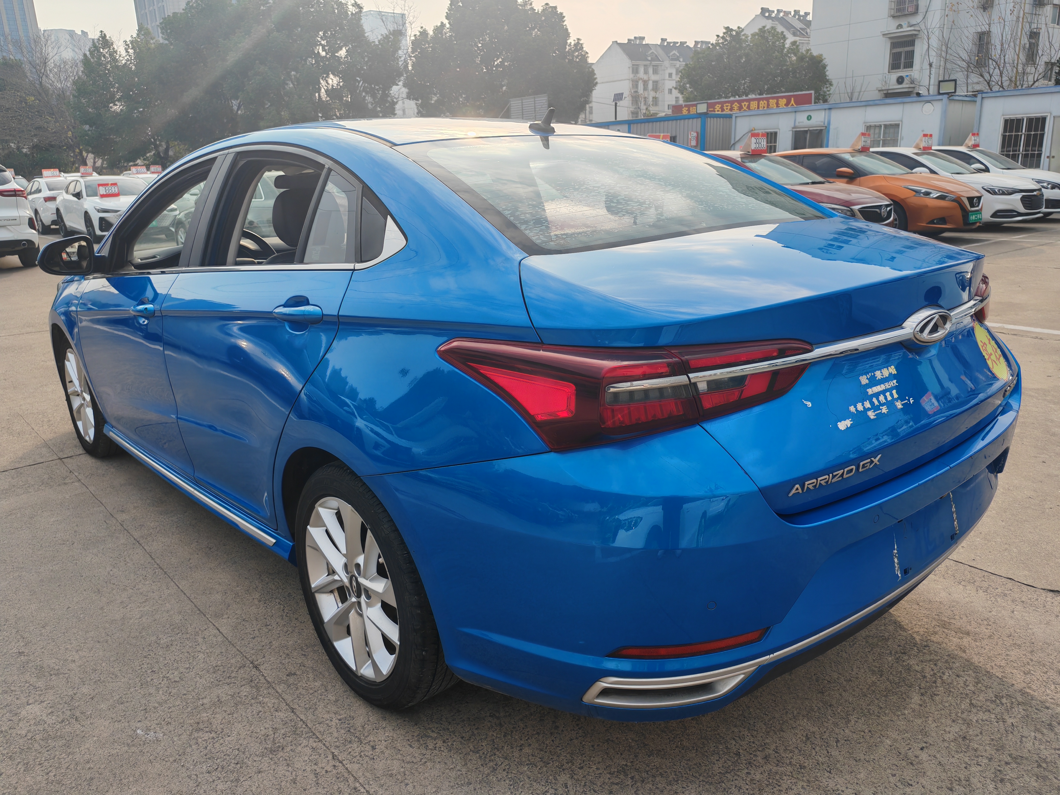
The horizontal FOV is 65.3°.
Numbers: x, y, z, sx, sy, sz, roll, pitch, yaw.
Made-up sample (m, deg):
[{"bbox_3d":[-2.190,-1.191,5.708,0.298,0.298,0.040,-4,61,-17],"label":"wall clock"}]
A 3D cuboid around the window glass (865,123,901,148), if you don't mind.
[{"bbox_3d":[9.558,-6.877,22.400,0.080,1.100,0.920,-16,20,-40],"label":"window glass"}]

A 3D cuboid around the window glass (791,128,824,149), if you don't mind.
[{"bbox_3d":[8.474,-7.661,25.270,0.060,1.100,1.302,-10,18,-28],"label":"window glass"}]

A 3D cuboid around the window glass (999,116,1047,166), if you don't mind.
[{"bbox_3d":[11.723,-6.072,19.697,0.060,1.200,1.067,-10,18,-28],"label":"window glass"}]

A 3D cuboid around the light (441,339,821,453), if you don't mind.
[{"bbox_3d":[0.175,-0.038,1.534,0.520,0.190,0.470,-13,19,-38],"label":"light"}]

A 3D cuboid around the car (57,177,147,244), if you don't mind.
[{"bbox_3d":[-9.732,-4.445,19.353,1.840,1.440,4.680,-14,19,-37],"label":"car"}]

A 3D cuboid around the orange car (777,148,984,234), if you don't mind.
[{"bbox_3d":[5.128,-3.433,13.850,1.790,1.465,4.680,-14,19,-37],"label":"orange car"}]

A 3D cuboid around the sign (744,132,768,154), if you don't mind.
[{"bbox_3d":[3.364,-3.825,12.467,0.395,0.290,0.220,-14,19,-37],"label":"sign"}]

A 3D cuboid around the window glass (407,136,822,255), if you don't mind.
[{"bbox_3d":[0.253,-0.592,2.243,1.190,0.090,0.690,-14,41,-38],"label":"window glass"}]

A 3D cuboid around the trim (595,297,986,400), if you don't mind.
[{"bbox_3d":[0.758,-0.142,1.762,1.530,0.085,0.200,-13,19,-38],"label":"trim"}]

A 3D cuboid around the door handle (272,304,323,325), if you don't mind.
[{"bbox_3d":[-0.532,-0.190,1.892,0.050,0.045,0.245,-14,16,-38],"label":"door handle"}]

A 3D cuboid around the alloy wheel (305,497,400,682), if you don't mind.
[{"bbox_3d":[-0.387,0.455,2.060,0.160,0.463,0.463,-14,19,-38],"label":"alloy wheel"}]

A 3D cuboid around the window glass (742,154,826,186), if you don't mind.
[{"bbox_3d":[3.626,-3.349,11.928,1.350,0.160,0.920,-14,46,-37],"label":"window glass"}]

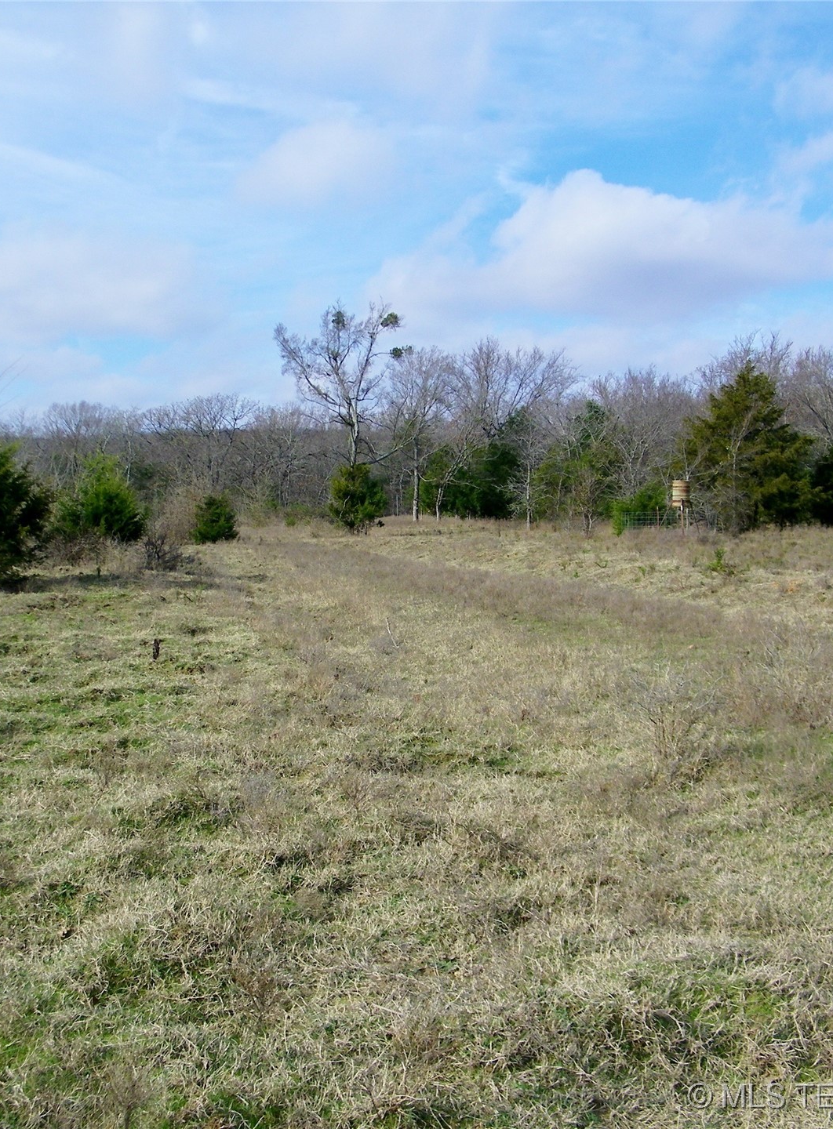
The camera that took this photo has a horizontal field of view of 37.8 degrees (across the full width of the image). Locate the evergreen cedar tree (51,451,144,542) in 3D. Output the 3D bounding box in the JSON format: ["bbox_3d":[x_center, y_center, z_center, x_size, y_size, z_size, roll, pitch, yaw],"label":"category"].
[{"bbox_3d":[-7.158,-1.434,27.500,2.100,2.150,2.050,0,4,0],"label":"evergreen cedar tree"}]

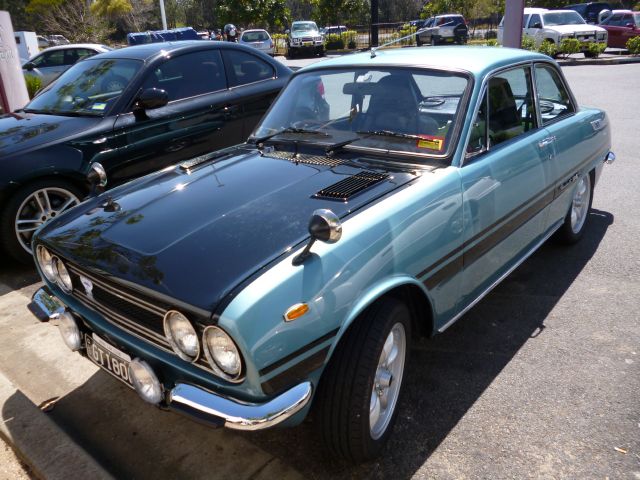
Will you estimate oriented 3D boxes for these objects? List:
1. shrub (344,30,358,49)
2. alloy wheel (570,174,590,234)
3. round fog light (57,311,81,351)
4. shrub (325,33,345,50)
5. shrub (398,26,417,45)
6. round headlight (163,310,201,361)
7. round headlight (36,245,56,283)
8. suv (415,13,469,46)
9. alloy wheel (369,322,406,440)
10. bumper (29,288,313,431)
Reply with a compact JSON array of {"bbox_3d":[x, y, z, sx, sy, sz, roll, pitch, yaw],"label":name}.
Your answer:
[{"bbox_3d":[1.935,-12.316,31.800,0.900,1.050,0.900,-2,21,4],"label":"shrub"},{"bbox_3d":[1.695,-0.249,3.497,0.150,0.400,0.400,14,27,39],"label":"alloy wheel"},{"bbox_3d":[-0.928,0.334,1.942,0.160,0.160,0.085,14,27,39],"label":"round fog light"},{"bbox_3d":[0.882,-12.078,31.500,1.150,1.050,1.150,-3,21,3],"label":"shrub"},{"bbox_3d":[5.409,-12.641,32.000,1.080,1.050,1.080,0,21,10],"label":"shrub"},{"bbox_3d":[-0.391,0.275,1.516,0.165,0.165,0.080,14,27,39],"label":"round headlight"},{"bbox_3d":[-1.090,0.089,2.107,0.165,0.165,0.090,14,27,38],"label":"round headlight"},{"bbox_3d":[7.413,-12.768,31.800,1.750,1.690,4.450,-6,21,-6],"label":"suv"},{"bbox_3d":[0.176,0.490,1.859,0.160,0.405,0.405,8,24,27],"label":"alloy wheel"},{"bbox_3d":[-0.643,0.359,1.868,1.410,0.150,0.280,14,27,39],"label":"bumper"}]

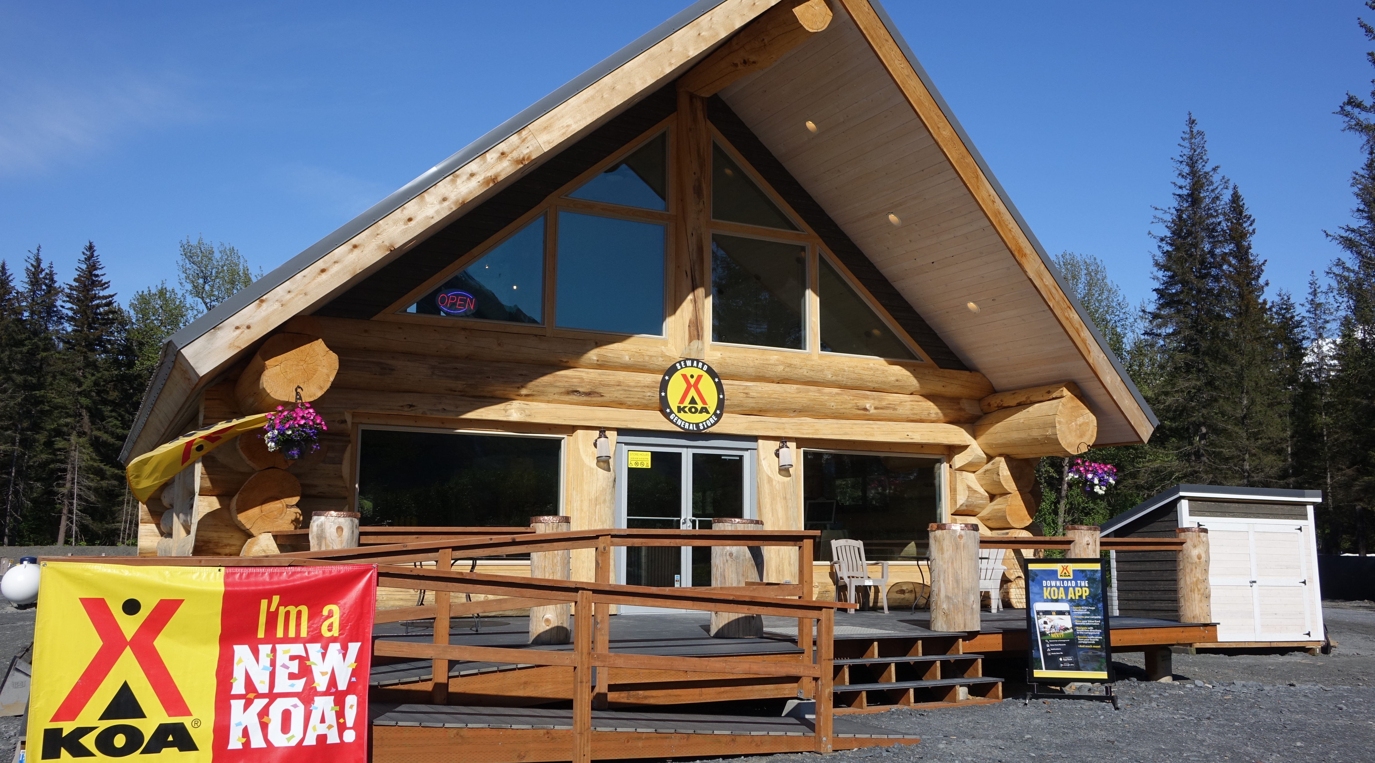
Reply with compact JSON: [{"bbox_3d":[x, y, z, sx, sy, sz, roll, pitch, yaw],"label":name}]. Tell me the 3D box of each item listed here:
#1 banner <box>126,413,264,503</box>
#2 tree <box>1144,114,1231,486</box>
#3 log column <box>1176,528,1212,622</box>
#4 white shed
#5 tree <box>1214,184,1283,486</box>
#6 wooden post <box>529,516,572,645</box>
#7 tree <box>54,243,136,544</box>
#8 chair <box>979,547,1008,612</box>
[{"bbox_3d":[-4.810,0.753,11.690,1.420,0.850,0.450,4,-9,-26],"label":"banner"},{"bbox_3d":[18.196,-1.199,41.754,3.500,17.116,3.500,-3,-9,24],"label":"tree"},{"bbox_3d":[6.014,2.301,14.057,0.350,1.109,0.350,4,-9,-26],"label":"log column"},{"bbox_3d":[7.463,2.686,16.771,2.620,2.280,1.680,4,-9,-23],"label":"white shed"},{"bbox_3d":[20.392,0.085,42.771,3.000,14.876,3.000,-4,-9,25],"label":"tree"},{"bbox_3d":[-1.219,1.761,10.547,0.370,1.096,0.370,0,-8,0],"label":"wooden post"},{"bbox_3d":[-28.482,0.823,55.498,4.300,15.041,4.300,4,-9,-27],"label":"tree"},{"bbox_3d":[3.951,2.672,16.194,0.740,0.930,0.780,-3,-9,20],"label":"chair"}]

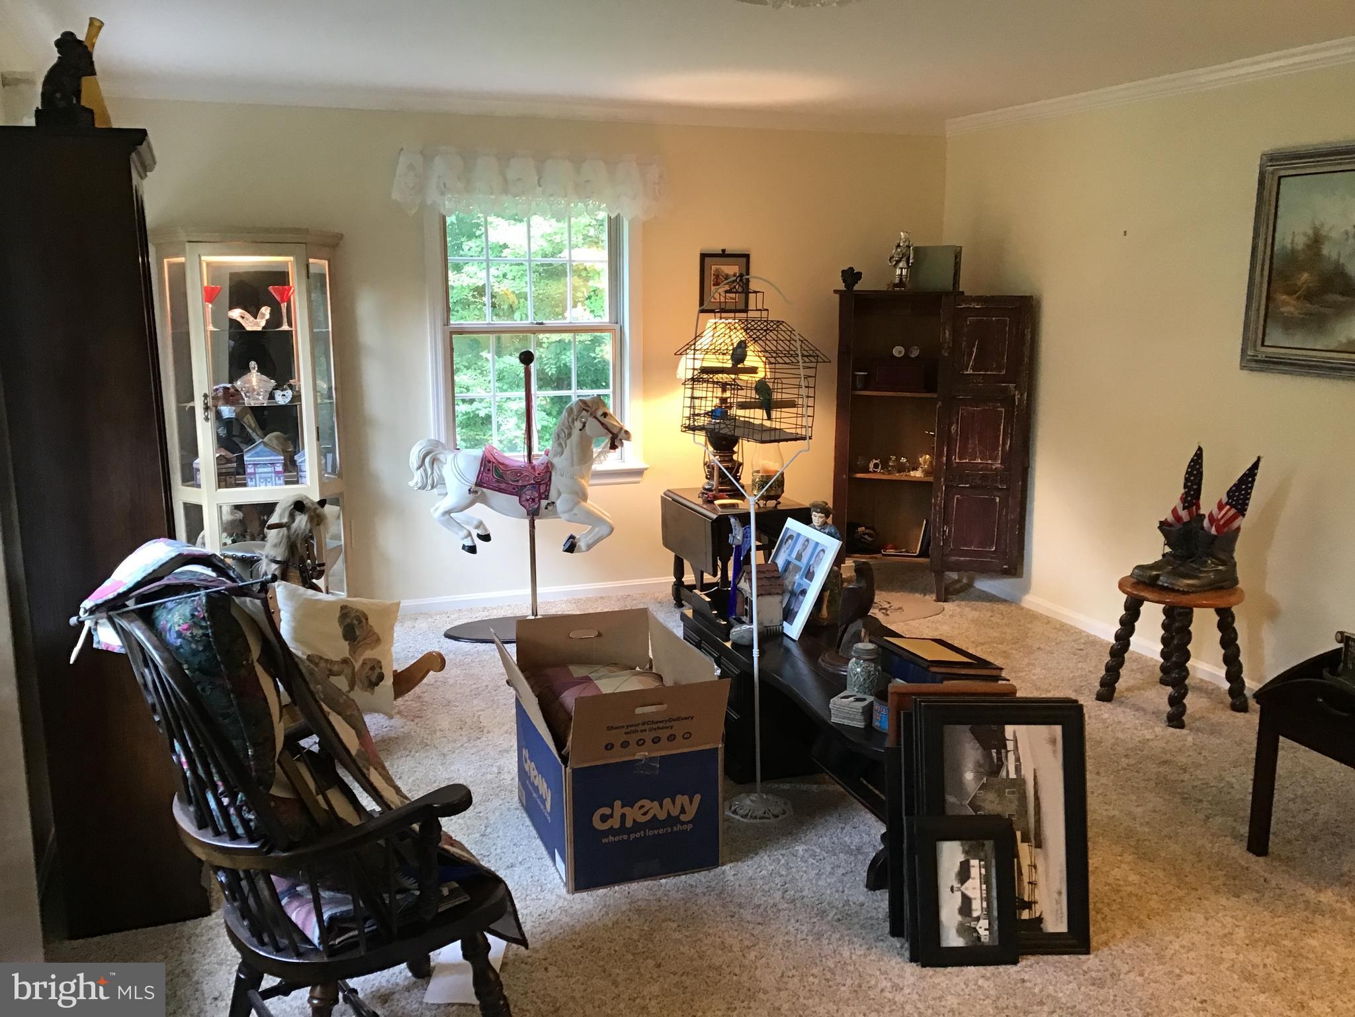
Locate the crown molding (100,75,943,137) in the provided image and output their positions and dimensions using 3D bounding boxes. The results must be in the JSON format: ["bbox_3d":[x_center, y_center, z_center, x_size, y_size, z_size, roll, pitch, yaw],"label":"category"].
[{"bbox_3d":[-0.550,-1.878,5.712,4.150,0.085,0.075,-4,12,-21],"label":"crown molding"}]

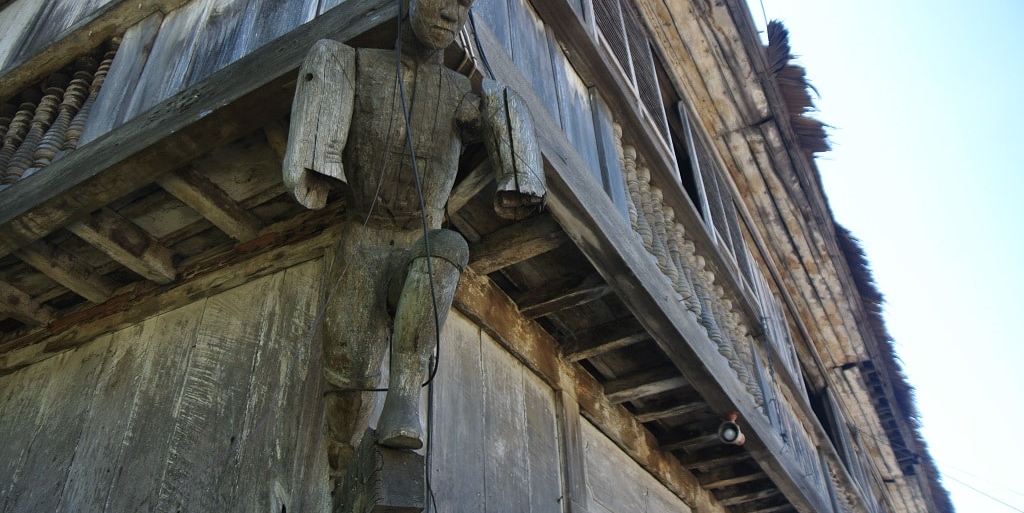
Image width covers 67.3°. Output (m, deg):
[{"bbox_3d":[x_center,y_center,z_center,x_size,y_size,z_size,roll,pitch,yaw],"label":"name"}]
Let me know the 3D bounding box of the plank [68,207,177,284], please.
[{"bbox_3d":[-1.427,-0.057,2.829,0.072,0.121,0.429,-20,-41,22],"label":"plank"}]

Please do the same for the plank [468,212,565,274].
[{"bbox_3d":[0.026,-0.059,2.788,0.373,0.141,0.075,-20,-41,22],"label":"plank"}]

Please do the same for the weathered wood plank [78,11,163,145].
[{"bbox_3d":[-1.327,-0.618,2.683,0.207,0.639,0.042,-20,-41,22],"label":"weathered wood plank"}]

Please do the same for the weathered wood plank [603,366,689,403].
[{"bbox_3d":[0.666,0.624,3.802,0.408,0.087,0.108,-20,-41,22],"label":"weathered wood plank"}]

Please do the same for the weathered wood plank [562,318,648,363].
[{"bbox_3d":[0.428,0.369,3.470,0.408,0.105,0.070,-20,-41,22],"label":"weathered wood plank"}]

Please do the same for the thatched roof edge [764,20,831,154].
[{"bbox_3d":[2.098,-1.227,5.702,0.249,0.216,1.295,-20,-41,22],"label":"thatched roof edge"}]

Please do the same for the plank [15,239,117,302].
[{"bbox_3d":[-1.589,0.019,2.779,0.086,0.124,0.373,-20,-41,22],"label":"plank"}]

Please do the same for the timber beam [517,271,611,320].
[{"bbox_3d":[0.218,0.131,3.029,0.373,0.124,0.075,-20,-41,22],"label":"timber beam"}]

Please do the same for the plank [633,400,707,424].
[{"bbox_3d":[0.822,0.787,4.011,0.399,0.073,0.082,-20,-41,22],"label":"plank"}]

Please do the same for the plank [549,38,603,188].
[{"bbox_3d":[0.255,-0.568,3.087,0.035,0.560,0.404,-20,-41,22],"label":"plank"}]

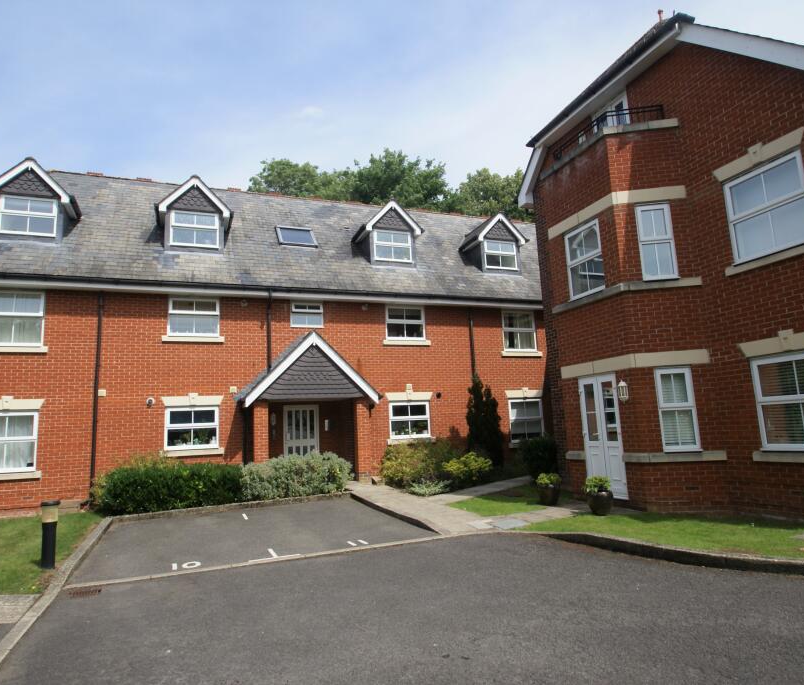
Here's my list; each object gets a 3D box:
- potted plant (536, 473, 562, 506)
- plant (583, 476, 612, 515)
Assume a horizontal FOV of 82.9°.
[{"bbox_3d":[2.558,2.542,7.911,0.410,0.522,0.410,-4,-8,17],"label":"potted plant"},{"bbox_3d":[3.071,2.383,7.135,0.426,0.584,0.426,-5,-9,22],"label":"plant"}]

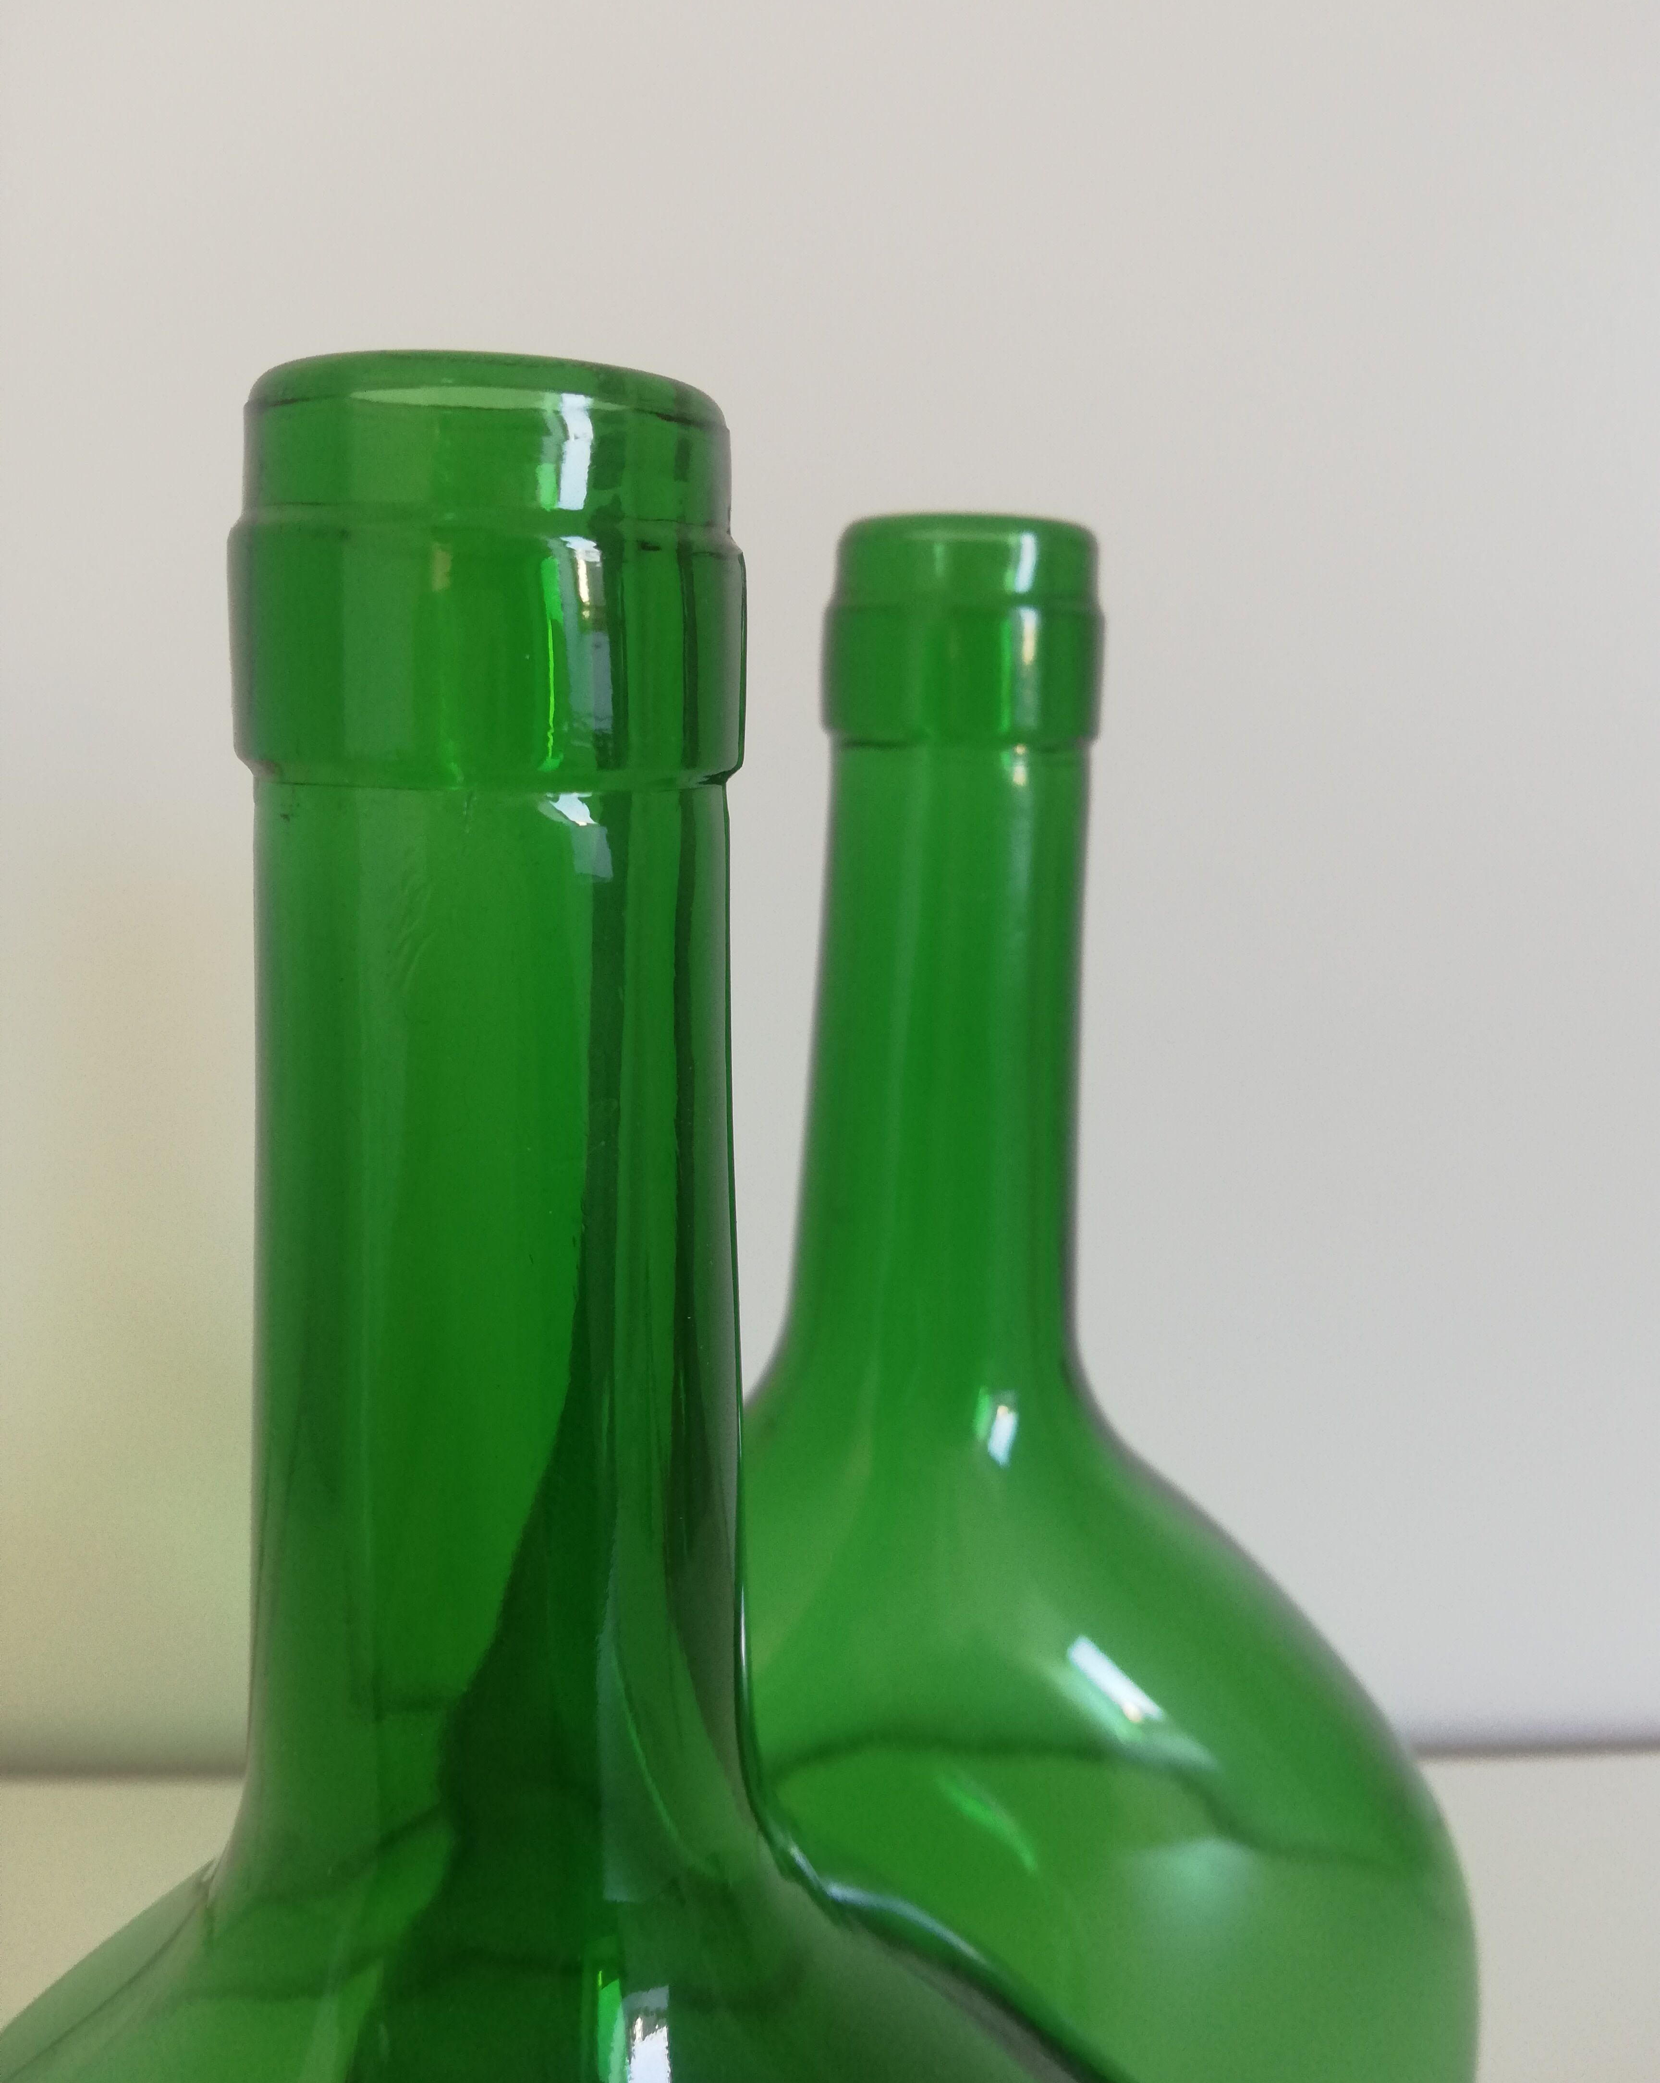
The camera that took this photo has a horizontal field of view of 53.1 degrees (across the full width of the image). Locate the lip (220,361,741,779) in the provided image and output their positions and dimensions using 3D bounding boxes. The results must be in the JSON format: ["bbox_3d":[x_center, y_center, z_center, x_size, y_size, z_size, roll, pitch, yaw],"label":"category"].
[{"bbox_3d":[-0.020,-0.027,0.097,0.029,0.021,0.029,2,12,0],"label":"lip"}]

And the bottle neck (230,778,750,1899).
[{"bbox_3d":[-0.021,0.015,0.106,0.033,0.063,0.033,2,12,0],"label":"bottle neck"}]

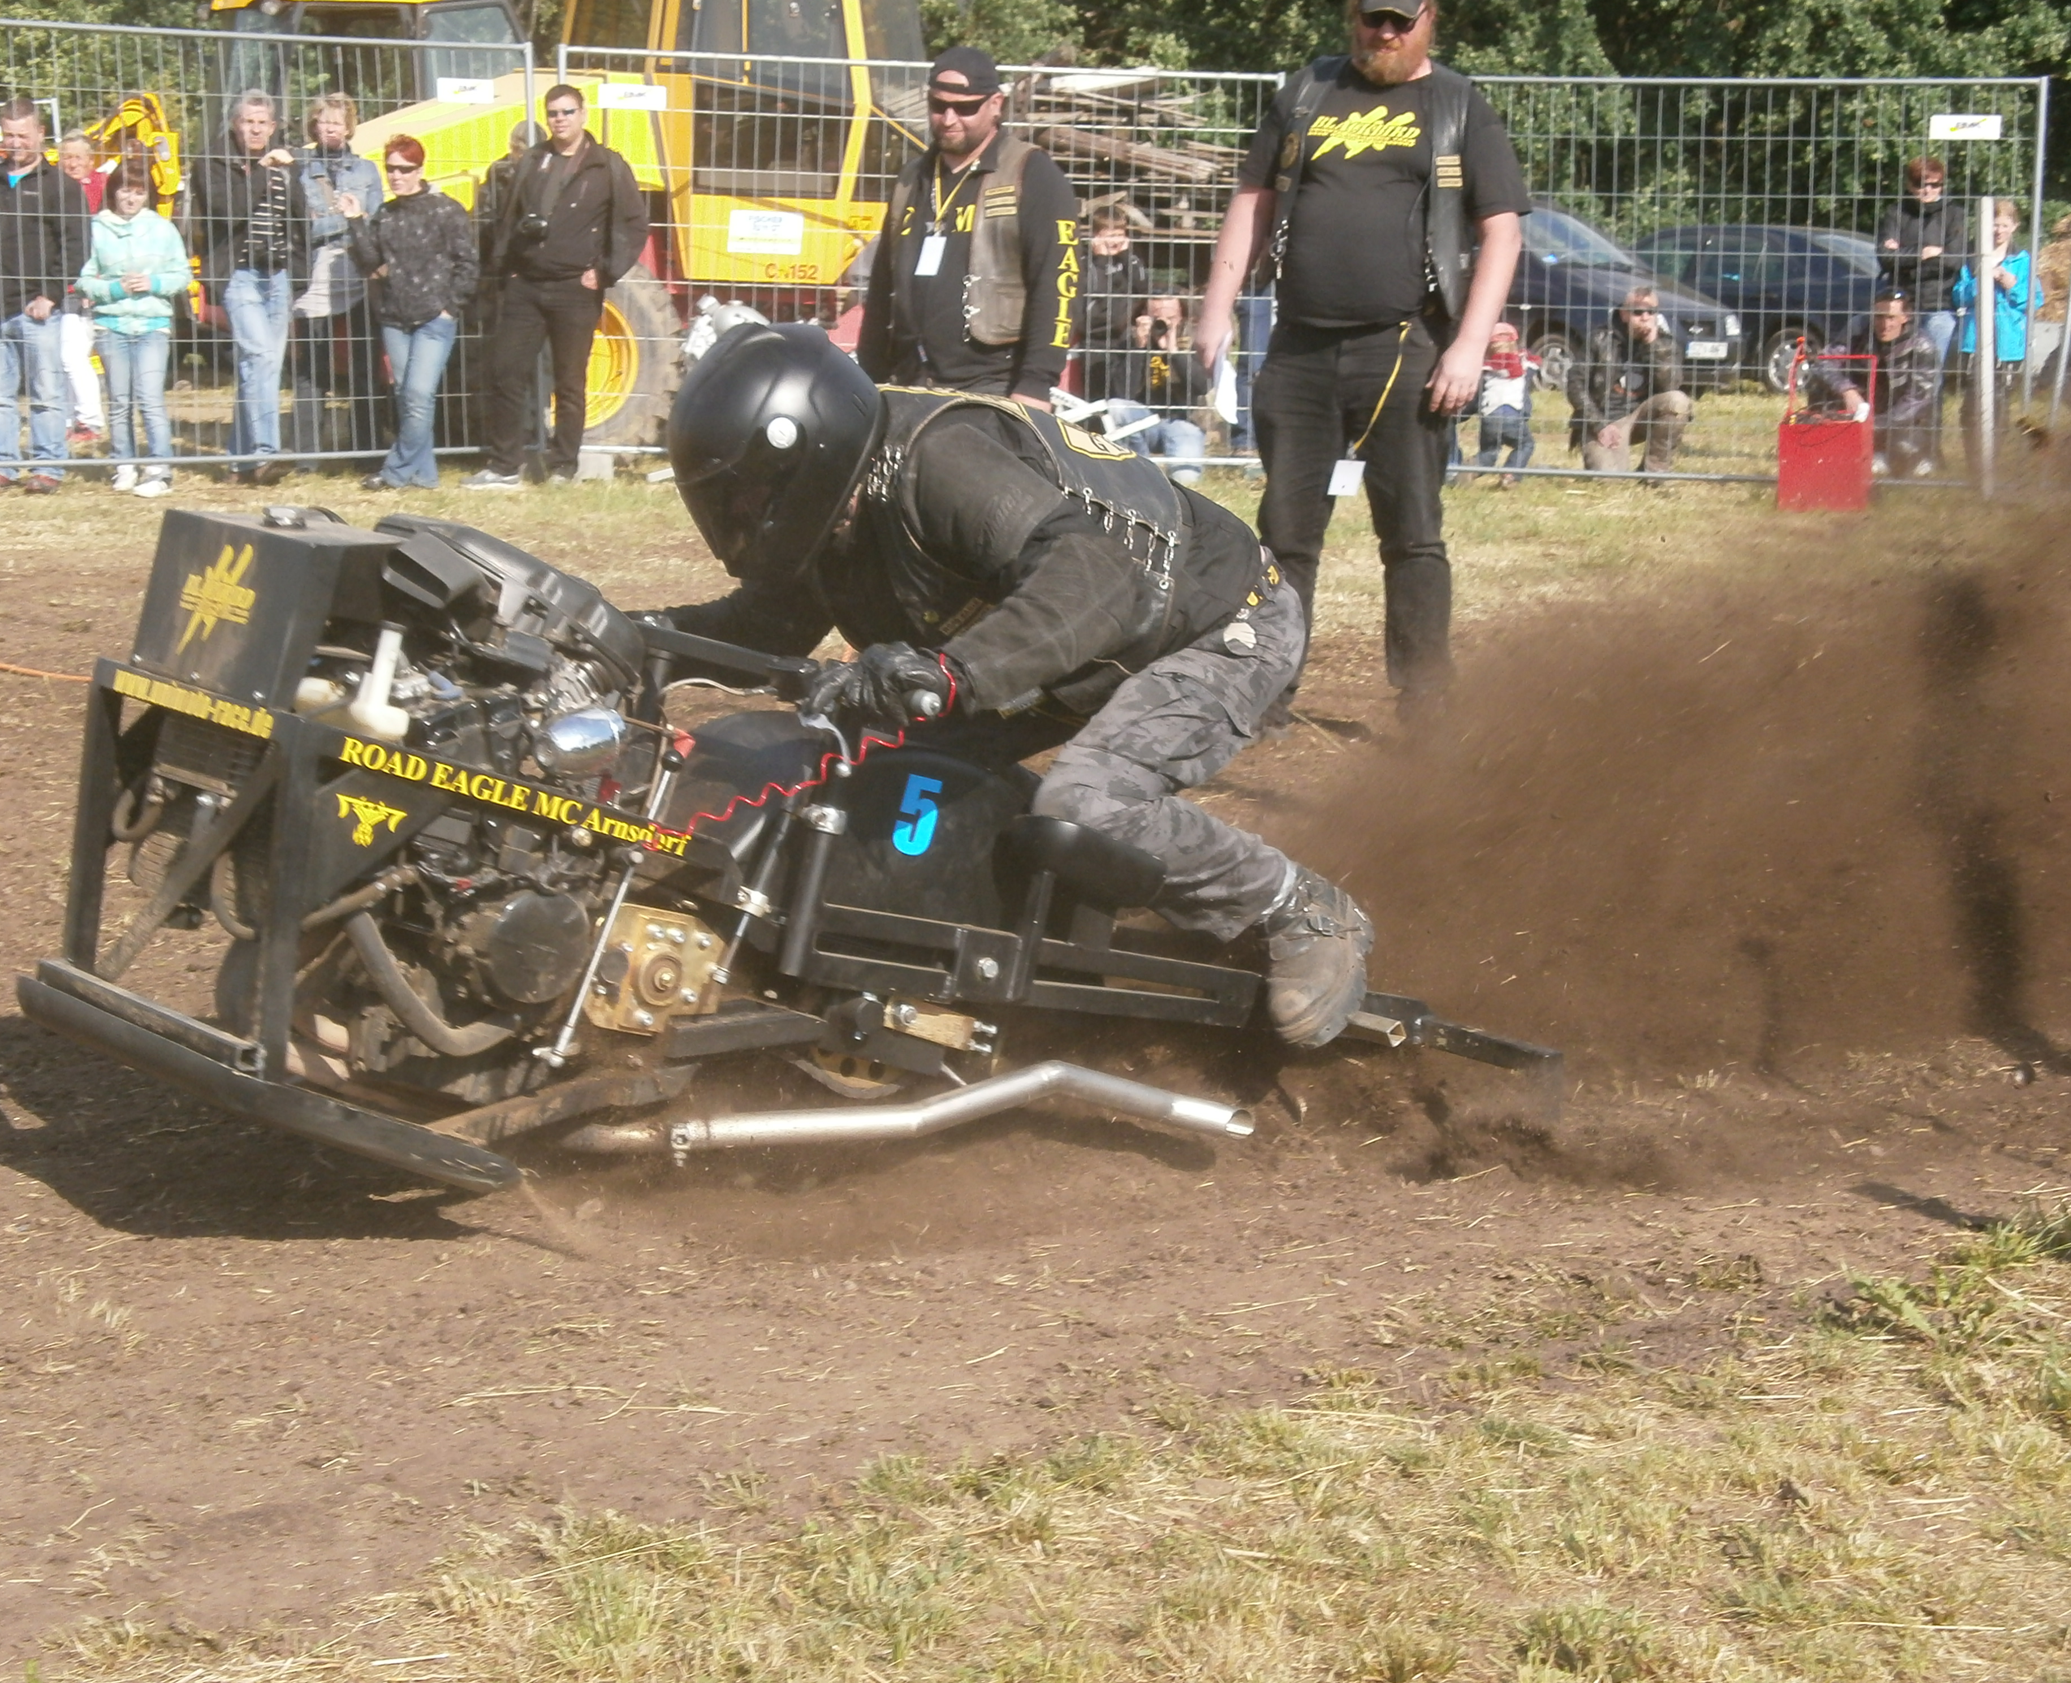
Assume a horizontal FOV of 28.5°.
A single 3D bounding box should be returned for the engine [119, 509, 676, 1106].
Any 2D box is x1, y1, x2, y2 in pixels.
[{"bbox_3d":[-0.885,-0.053,5.720,0.620,0.710,0.520,3,6,-37],"label":"engine"}]

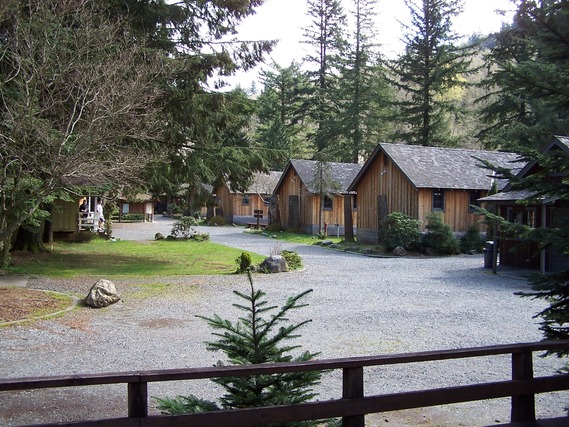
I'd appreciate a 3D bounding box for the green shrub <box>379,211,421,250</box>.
[{"bbox_3d":[5.395,0.794,29.081,1.932,1.728,1.739,0,1,11],"label":"green shrub"}]

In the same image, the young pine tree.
[{"bbox_3d":[-0.256,1.128,5.000,1.376,1.312,1.350,1,1,0],"label":"young pine tree"}]

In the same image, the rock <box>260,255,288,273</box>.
[{"bbox_3d":[-0.292,1.455,18.269,0.819,0.512,0.700,1,1,0],"label":"rock"}]

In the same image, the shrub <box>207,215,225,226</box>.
[{"bbox_3d":[-5.600,0.568,50.705,1.461,0.974,1.300,1,1,0],"label":"shrub"}]

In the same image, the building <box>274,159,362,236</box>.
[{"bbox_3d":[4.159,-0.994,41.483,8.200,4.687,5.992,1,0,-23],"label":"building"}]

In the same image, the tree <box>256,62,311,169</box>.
[{"bbox_3d":[-0.115,-8.297,72.000,6.453,18.207,6.300,1,1,0],"label":"tree"}]

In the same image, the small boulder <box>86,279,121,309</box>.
[{"bbox_3d":[-3.489,1.524,11.978,0.690,0.556,0.600,1,1,0],"label":"small boulder"}]

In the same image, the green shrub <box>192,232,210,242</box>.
[{"bbox_3d":[-4.617,1.321,34.827,0.987,0.435,0.839,0,1,-8],"label":"green shrub"}]

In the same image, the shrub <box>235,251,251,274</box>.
[{"bbox_3d":[-1.188,1.410,18.253,0.511,0.599,0.486,0,1,-4],"label":"shrub"}]

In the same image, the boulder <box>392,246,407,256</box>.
[{"bbox_3d":[4.636,1.513,25.093,0.570,0.351,0.485,0,1,10],"label":"boulder"}]

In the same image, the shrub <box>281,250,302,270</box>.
[{"bbox_3d":[0.225,1.429,19.211,0.661,0.564,0.628,0,1,1],"label":"shrub"}]

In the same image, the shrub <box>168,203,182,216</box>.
[{"bbox_3d":[-11.514,-0.423,66.000,1.479,1.479,1.500,1,1,0],"label":"shrub"}]

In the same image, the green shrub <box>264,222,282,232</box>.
[{"bbox_3d":[-0.759,0.948,43.086,1.241,0.655,1.100,1,1,0],"label":"green shrub"}]

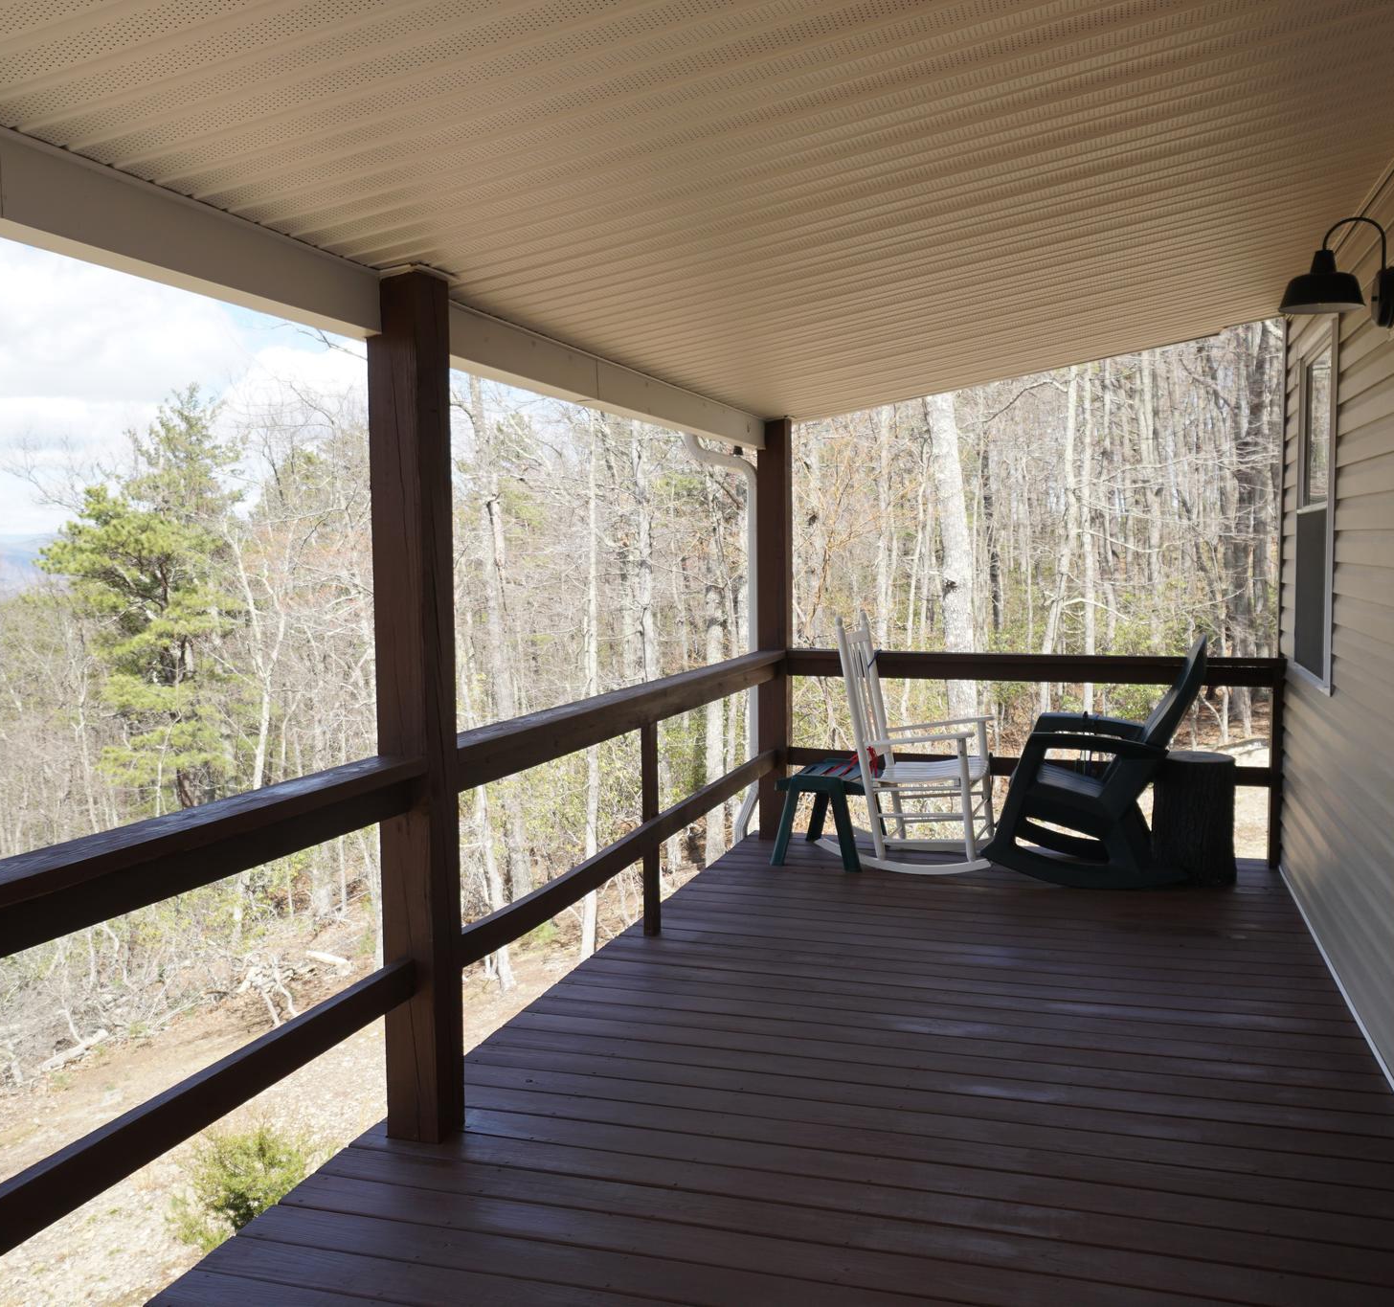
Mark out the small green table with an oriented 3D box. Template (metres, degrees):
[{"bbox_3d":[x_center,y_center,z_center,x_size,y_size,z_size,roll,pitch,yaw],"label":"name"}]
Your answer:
[{"bbox_3d":[0.646,0.740,6.397,0.430,0.410,0.640,1,4,21],"label":"small green table"}]

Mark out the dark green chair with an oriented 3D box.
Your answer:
[{"bbox_3d":[1.729,0.442,5.961,0.920,1.043,0.720,1,4,17],"label":"dark green chair"}]

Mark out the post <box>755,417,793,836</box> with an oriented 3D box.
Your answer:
[{"bbox_3d":[0.387,-0.114,6.750,0.140,2.070,0.140,1,4,17],"label":"post"}]

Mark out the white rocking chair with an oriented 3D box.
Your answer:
[{"bbox_3d":[0.980,0.380,6.227,0.830,1.145,0.640,1,4,21],"label":"white rocking chair"}]

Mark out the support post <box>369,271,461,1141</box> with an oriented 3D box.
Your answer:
[{"bbox_3d":[-0.675,0.139,3.283,0.140,2.070,0.140,1,4,17],"label":"support post"}]

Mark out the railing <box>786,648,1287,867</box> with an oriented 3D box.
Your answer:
[{"bbox_3d":[1.533,0.466,6.400,2.265,0.939,0.140,1,4,17],"label":"railing"}]

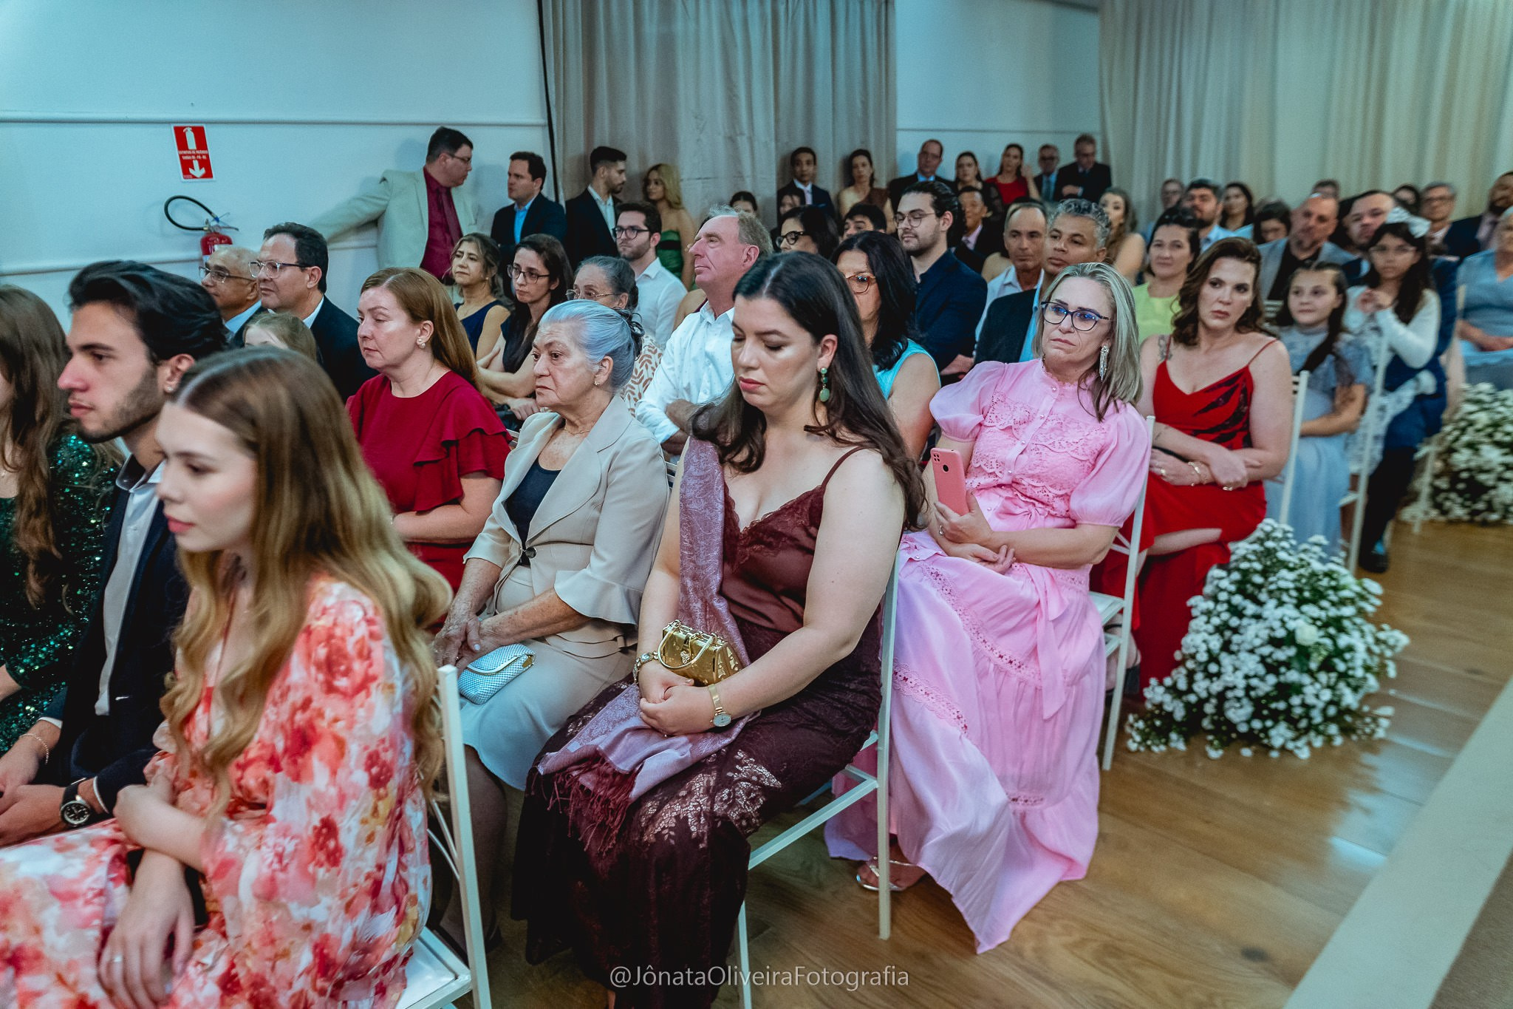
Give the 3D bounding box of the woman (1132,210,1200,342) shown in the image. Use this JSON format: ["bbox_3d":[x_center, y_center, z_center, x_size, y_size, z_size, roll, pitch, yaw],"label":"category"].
[{"bbox_3d":[1.370,-0.390,3.761,0.500,1.290,0.800,11,22,37],"label":"woman"}]

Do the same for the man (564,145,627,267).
[{"bbox_3d":[-0.796,-1.031,5.425,0.320,1.700,0.480,14,24,42],"label":"man"}]

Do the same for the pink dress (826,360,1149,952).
[{"bbox_3d":[0.510,0.148,2.206,0.580,1.270,0.860,8,20,30],"label":"pink dress"}]

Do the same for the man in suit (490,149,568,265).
[{"bbox_3d":[-1.028,-0.843,4.889,0.480,1.660,0.320,6,19,26],"label":"man in suit"}]

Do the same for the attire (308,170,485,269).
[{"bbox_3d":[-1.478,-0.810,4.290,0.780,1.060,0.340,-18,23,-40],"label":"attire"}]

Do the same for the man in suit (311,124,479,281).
[{"bbox_3d":[-1.472,-0.686,4.329,0.800,1.760,0.360,-18,23,-40],"label":"man in suit"}]

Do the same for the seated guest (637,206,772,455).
[{"bbox_3d":[-0.198,-0.108,2.939,0.560,1.380,0.880,12,23,39],"label":"seated guest"}]

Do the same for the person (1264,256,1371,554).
[{"bbox_3d":[1.769,-0.226,3.470,0.420,1.120,0.650,12,23,39],"label":"person"}]

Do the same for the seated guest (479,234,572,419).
[{"bbox_3d":[-0.942,-0.303,3.760,0.500,1.300,0.820,12,23,39],"label":"seated guest"}]

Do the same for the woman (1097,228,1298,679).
[{"bbox_3d":[1.101,-0.068,2.808,0.500,1.265,0.800,10,21,35],"label":"woman"}]

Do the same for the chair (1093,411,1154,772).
[{"bbox_3d":[0.661,0.234,2.513,0.460,0.900,0.400,-18,23,-41],"label":"chair"}]

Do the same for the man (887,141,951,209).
[{"bbox_3d":[1.144,-1.569,6.843,0.520,1.710,0.330,2,18,14],"label":"man"}]

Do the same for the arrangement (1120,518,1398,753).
[{"bbox_3d":[1.393,0.306,2.741,0.660,0.570,0.660,-18,23,-41],"label":"arrangement"}]

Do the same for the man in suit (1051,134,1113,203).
[{"bbox_3d":[2.412,-1.865,7.553,0.520,1.730,0.360,3,18,18],"label":"man in suit"}]

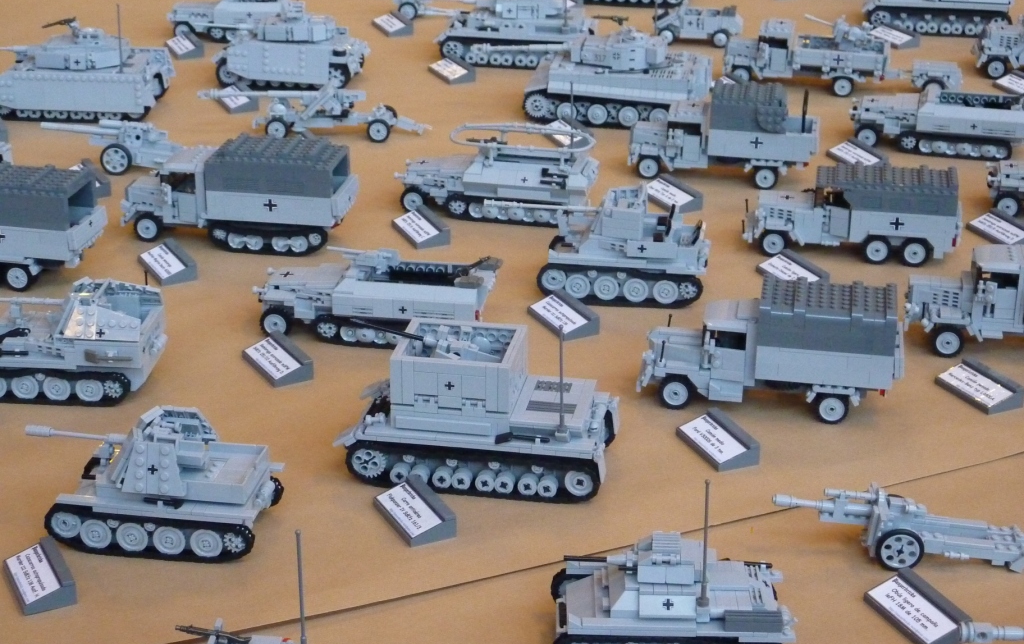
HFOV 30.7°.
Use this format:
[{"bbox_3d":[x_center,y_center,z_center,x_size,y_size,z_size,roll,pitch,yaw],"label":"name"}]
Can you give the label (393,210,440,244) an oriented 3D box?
[{"bbox_3d":[-0.085,-0.085,1.658,0.022,0.002,0.060,-23,31,-16],"label":"label"}]

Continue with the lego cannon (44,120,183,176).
[{"bbox_3d":[-0.382,-0.174,1.815,0.162,0.049,0.050,6,25,13],"label":"lego cannon"}]

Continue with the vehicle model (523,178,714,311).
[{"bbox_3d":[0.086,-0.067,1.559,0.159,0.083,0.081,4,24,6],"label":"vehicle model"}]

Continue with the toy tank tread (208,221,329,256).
[{"bbox_3d":[-0.216,-0.075,1.636,0.107,0.029,0.017,4,24,6],"label":"toy tank tread"}]

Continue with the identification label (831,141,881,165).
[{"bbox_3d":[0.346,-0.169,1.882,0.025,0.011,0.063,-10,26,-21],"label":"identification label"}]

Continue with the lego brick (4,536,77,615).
[{"bbox_3d":[-0.288,0.153,1.137,0.032,0.016,0.064,-10,26,-23],"label":"lego brick"}]

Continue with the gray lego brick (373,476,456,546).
[{"bbox_3d":[-0.065,0.123,1.225,0.032,0.016,0.064,-11,26,-24],"label":"gray lego brick"}]

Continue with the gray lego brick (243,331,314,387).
[{"bbox_3d":[-0.179,0.028,1.422,0.032,0.016,0.064,-12,27,-27],"label":"gray lego brick"}]

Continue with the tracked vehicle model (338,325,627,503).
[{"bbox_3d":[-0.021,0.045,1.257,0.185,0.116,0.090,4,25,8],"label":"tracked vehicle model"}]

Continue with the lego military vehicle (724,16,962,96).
[{"bbox_3d":[0.376,-0.305,2.105,0.267,0.086,0.062,6,25,14],"label":"lego military vehicle"}]

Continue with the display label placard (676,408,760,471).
[{"bbox_3d":[0.147,0.083,1.324,0.032,0.016,0.063,-9,26,-21],"label":"display label placard"}]

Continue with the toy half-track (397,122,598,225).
[{"bbox_3d":[-0.013,-0.141,1.727,0.186,0.079,0.072,6,24,11],"label":"toy half-track"}]

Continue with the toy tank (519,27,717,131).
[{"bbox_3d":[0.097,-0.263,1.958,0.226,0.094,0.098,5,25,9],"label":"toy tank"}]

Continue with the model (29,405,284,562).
[{"bbox_3d":[-0.229,0.097,1.180,0.162,0.083,0.064,4,25,8],"label":"model"}]

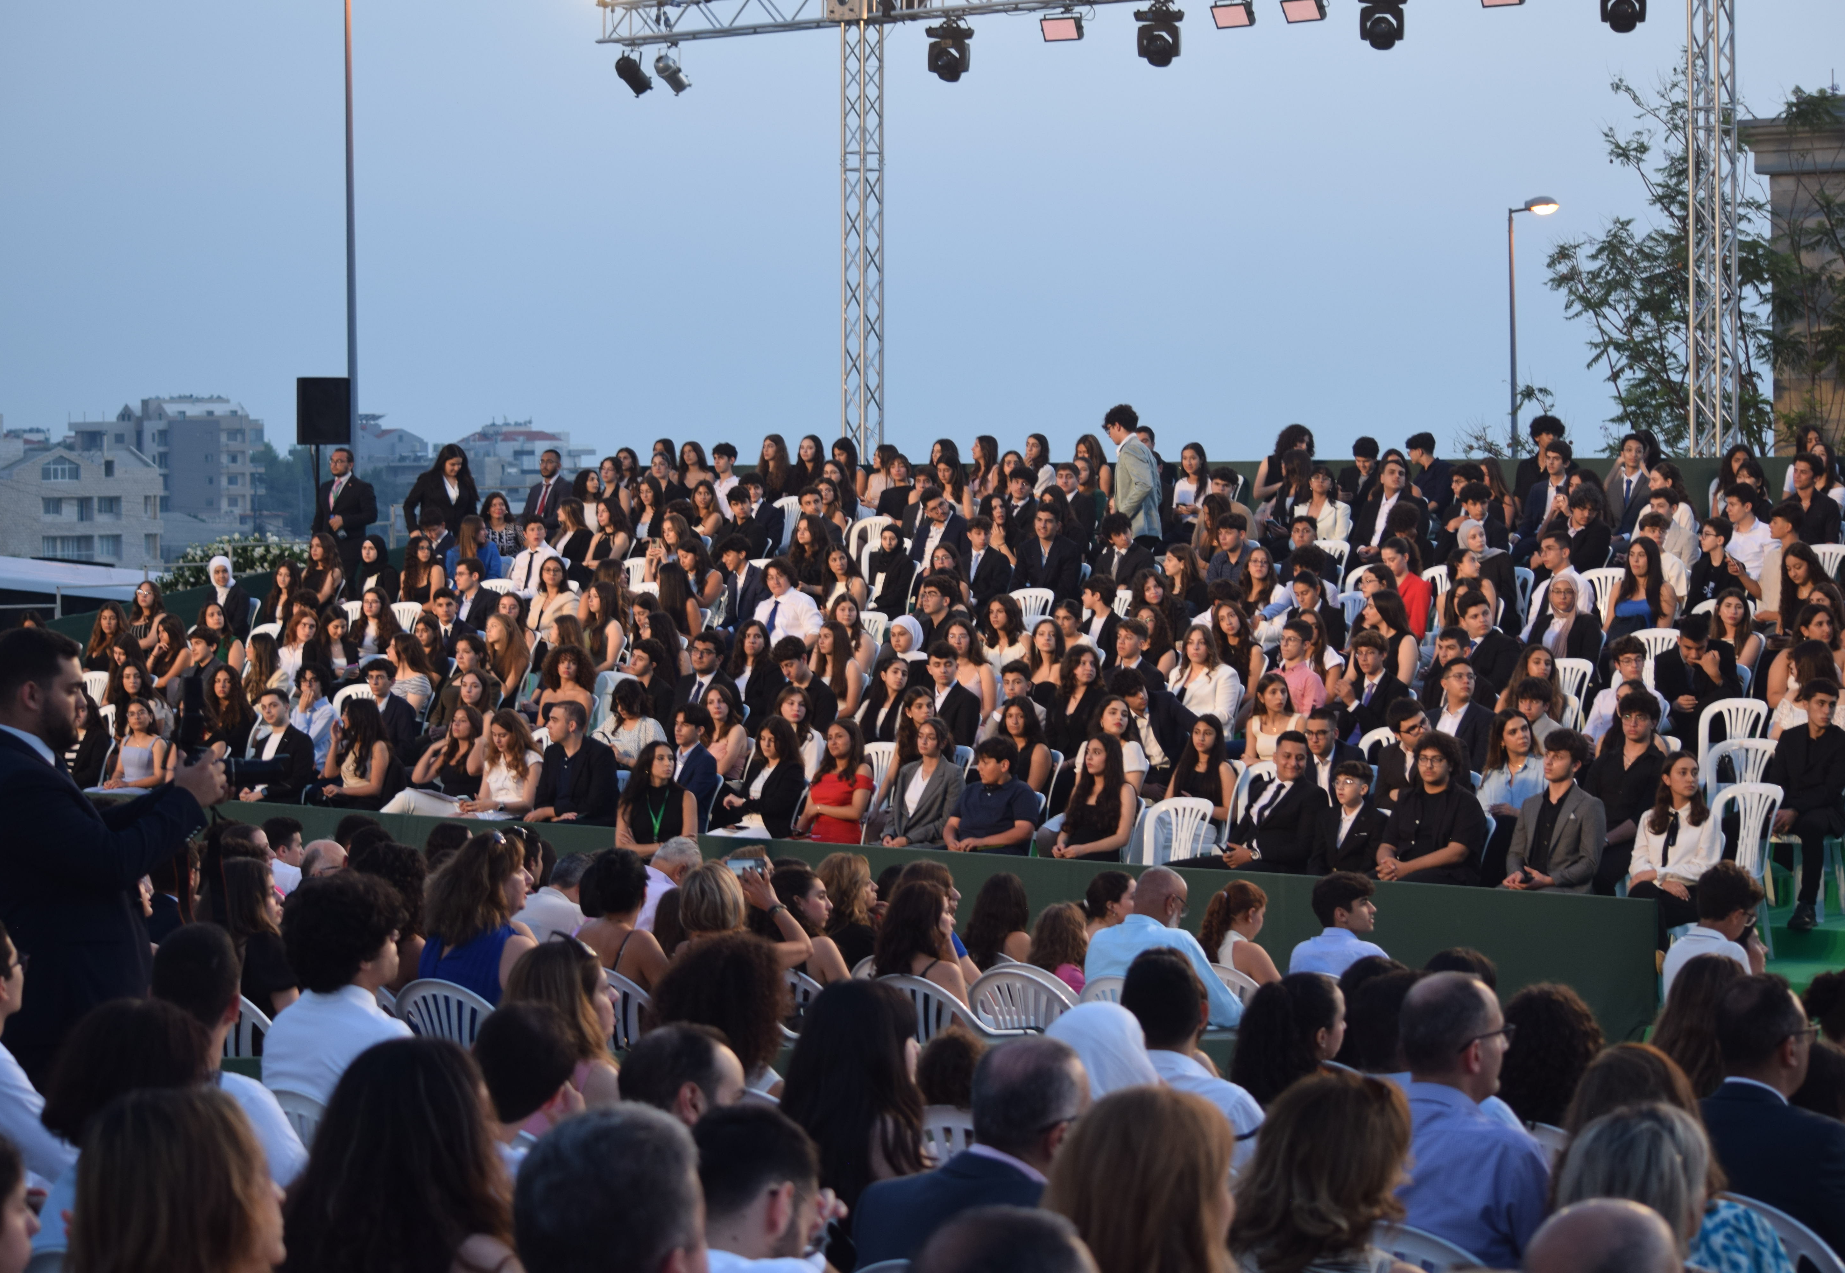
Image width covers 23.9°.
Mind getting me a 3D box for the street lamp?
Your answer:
[{"bbox_3d":[8.860,-2.980,63.139,0.740,6.800,0.280,-1,2,0],"label":"street lamp"}]

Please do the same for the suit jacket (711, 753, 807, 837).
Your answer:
[{"bbox_3d":[-0.953,0.958,25.600,0.380,0.550,0.430,-1,2,-42],"label":"suit jacket"}]

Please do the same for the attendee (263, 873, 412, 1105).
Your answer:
[{"bbox_3d":[-1.237,1.209,10.508,0.800,1.320,0.500,-3,3,-43],"label":"attendee"}]

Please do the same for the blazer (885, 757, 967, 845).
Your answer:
[{"bbox_3d":[0.004,0.896,22.700,0.460,0.560,0.420,1,3,36],"label":"blazer"}]

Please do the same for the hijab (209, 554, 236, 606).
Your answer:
[{"bbox_3d":[-5.234,-0.413,32.500,0.220,0.370,0.250,0,2,0],"label":"hijab"}]

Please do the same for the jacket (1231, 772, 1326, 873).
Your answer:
[{"bbox_3d":[1.726,0.941,21.100,0.500,0.580,0.420,1,3,40],"label":"jacket"}]

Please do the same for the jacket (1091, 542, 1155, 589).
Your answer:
[{"bbox_3d":[1.426,-0.403,30.900,0.450,0.520,0.340,0,1,34],"label":"jacket"}]

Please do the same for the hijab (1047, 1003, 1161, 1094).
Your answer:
[{"bbox_3d":[0.368,0.928,8.900,0.280,0.370,0.300,1,3,41],"label":"hijab"}]

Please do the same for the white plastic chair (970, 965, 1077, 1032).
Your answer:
[{"bbox_3d":[0.455,1.497,14.505,0.570,0.820,0.560,1,3,41],"label":"white plastic chair"}]

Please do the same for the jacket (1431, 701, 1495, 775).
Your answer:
[{"bbox_3d":[2.835,0.610,22.800,0.460,0.570,0.360,1,2,31],"label":"jacket"}]

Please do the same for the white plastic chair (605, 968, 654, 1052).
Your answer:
[{"bbox_3d":[-0.823,1.395,13.600,0.550,0.800,0.570,-2,2,-45],"label":"white plastic chair"}]

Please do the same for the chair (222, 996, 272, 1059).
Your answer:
[{"bbox_3d":[-2.128,1.468,13.905,0.570,0.820,0.560,1,3,41],"label":"chair"}]

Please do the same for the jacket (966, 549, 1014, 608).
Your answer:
[{"bbox_3d":[0.452,-0.345,29.600,0.440,0.560,0.340,1,3,36],"label":"jacket"}]

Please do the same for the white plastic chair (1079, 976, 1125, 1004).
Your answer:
[{"bbox_3d":[0.903,1.667,16.300,0.560,0.810,0.560,1,3,38],"label":"white plastic chair"}]

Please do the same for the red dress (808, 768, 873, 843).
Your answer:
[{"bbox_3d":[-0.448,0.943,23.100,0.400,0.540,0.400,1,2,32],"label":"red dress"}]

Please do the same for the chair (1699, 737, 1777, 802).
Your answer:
[{"bbox_3d":[4.019,0.959,21.934,0.450,0.870,0.520,1,3,40],"label":"chair"}]

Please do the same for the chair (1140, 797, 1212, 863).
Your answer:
[{"bbox_3d":[1.147,1.226,21.650,0.460,0.850,0.520,1,3,38],"label":"chair"}]

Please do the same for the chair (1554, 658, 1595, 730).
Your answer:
[{"bbox_3d":[3.436,0.565,24.234,0.450,0.870,0.520,1,3,40],"label":"chair"}]

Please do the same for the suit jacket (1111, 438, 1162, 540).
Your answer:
[{"bbox_3d":[1.541,-1.053,31.300,0.320,0.740,0.440,0,2,23],"label":"suit jacket"}]

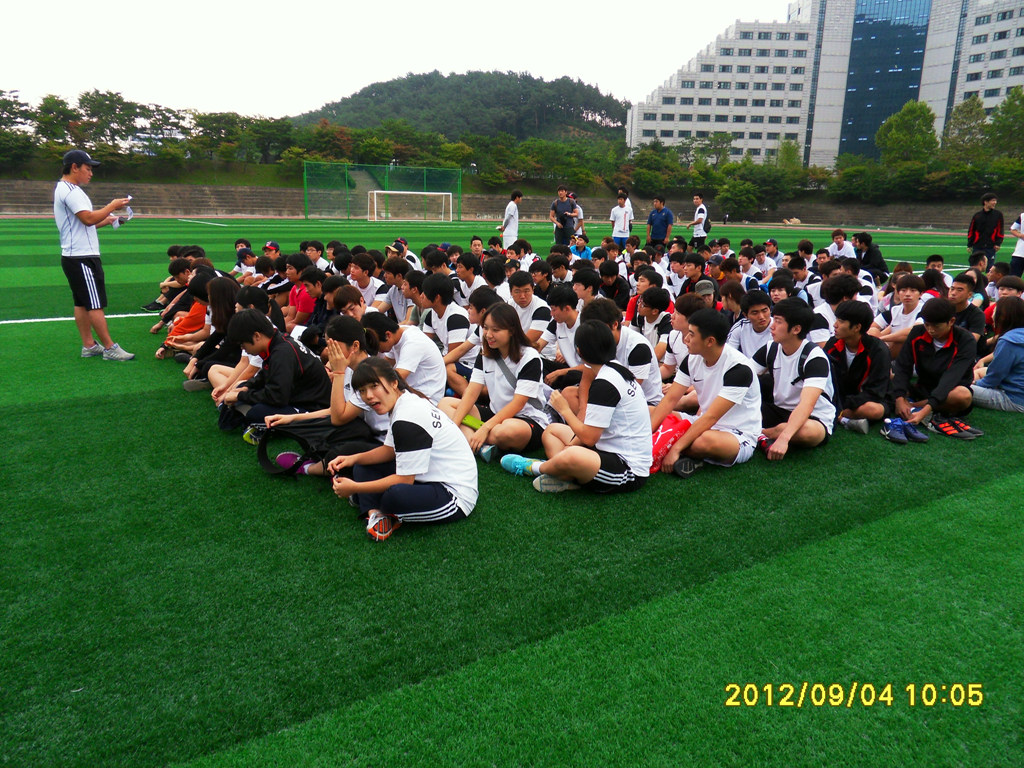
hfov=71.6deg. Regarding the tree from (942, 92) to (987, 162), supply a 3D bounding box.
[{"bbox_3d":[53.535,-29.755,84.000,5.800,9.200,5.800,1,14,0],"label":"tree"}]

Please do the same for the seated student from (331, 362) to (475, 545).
[{"bbox_3d":[-0.489,0.220,3.211,0.650,0.750,0.620,2,14,6],"label":"seated student"}]

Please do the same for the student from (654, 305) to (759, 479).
[{"bbox_3d":[1.101,-0.030,4.254,0.720,0.880,0.660,-8,16,-31],"label":"student"}]

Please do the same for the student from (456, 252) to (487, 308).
[{"bbox_3d":[-0.526,-0.877,7.259,0.660,0.918,0.580,-6,16,-27],"label":"student"}]

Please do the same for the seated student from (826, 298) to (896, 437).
[{"bbox_3d":[2.444,-0.196,5.093,0.680,0.840,0.640,-11,19,-40],"label":"seated student"}]

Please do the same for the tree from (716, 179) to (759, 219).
[{"bbox_3d":[28.267,-23.128,89.000,5.300,5.300,5.300,1,14,0],"label":"tree"}]

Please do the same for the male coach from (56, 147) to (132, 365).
[{"bbox_3d":[-3.568,-1.083,6.067,0.580,1.720,0.480,-8,16,-32],"label":"male coach"}]

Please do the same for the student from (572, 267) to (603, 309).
[{"bbox_3d":[0.563,-0.587,6.190,0.680,0.850,0.560,-3,14,-16],"label":"student"}]

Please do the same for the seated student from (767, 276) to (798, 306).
[{"bbox_3d":[2.215,-0.497,6.086,0.660,0.832,0.580,-11,18,-40],"label":"seated student"}]

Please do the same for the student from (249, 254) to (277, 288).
[{"bbox_3d":[-2.717,-0.984,7.689,0.660,0.780,0.550,-3,15,-17],"label":"student"}]

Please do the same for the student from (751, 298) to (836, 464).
[{"bbox_3d":[1.712,-0.104,4.553,0.700,0.900,0.650,-10,18,-39],"label":"student"}]

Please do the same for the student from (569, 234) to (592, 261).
[{"bbox_3d":[1.232,-2.302,13.140,0.600,0.888,0.660,8,16,26],"label":"student"}]

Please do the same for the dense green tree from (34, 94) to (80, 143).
[{"bbox_3d":[-53.132,-30.687,83.000,5.500,6.400,5.500,1,14,0],"label":"dense green tree"}]

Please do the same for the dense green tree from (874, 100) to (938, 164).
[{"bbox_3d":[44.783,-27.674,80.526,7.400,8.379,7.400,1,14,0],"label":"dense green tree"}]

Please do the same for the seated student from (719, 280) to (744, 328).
[{"bbox_3d":[1.636,-0.396,5.629,0.660,0.840,0.550,-4,15,-21],"label":"seated student"}]

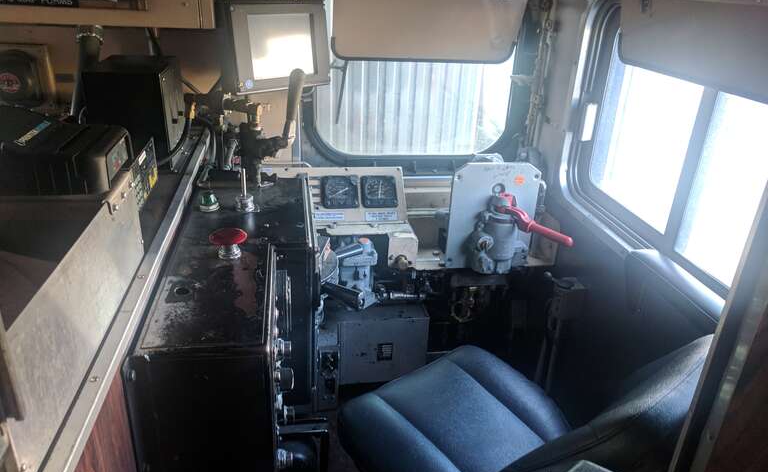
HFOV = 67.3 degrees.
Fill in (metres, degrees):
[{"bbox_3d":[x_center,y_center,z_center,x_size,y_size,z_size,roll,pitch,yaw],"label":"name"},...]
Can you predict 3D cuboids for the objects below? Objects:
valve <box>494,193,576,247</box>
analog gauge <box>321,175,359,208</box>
[{"bbox_3d":[0.448,-0.051,1.719,0.048,0.055,0.265,-19,45,-39],"label":"valve"},{"bbox_3d":[-0.135,-0.134,1.797,0.109,0.030,0.107,-1,69,-9],"label":"analog gauge"}]

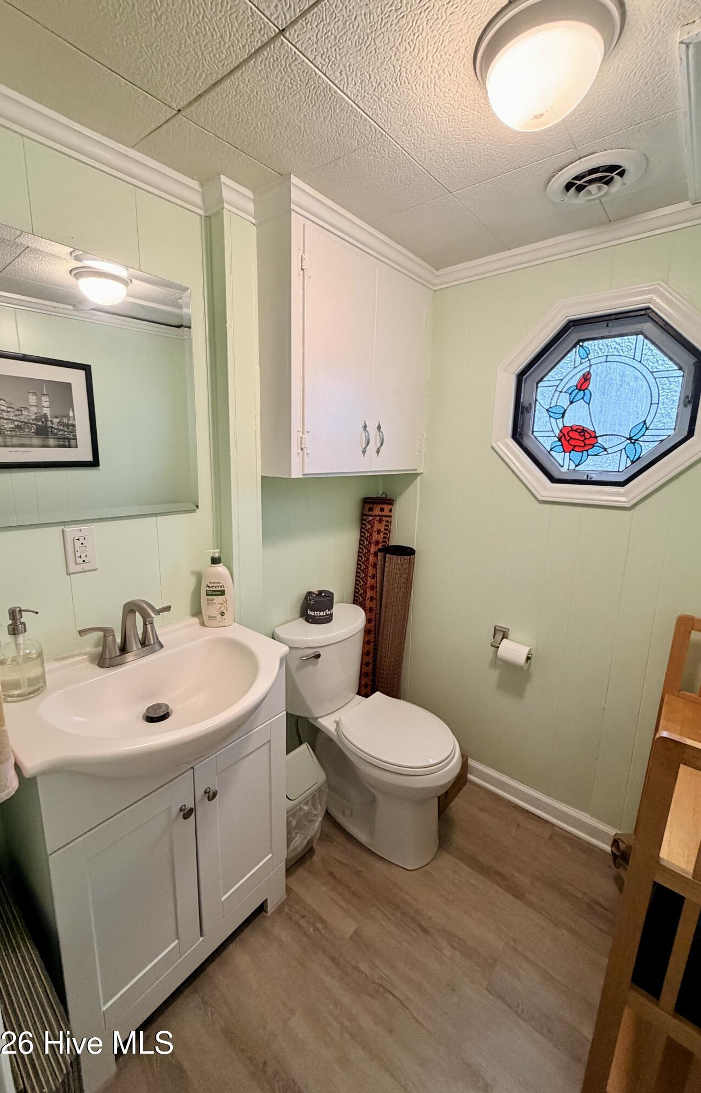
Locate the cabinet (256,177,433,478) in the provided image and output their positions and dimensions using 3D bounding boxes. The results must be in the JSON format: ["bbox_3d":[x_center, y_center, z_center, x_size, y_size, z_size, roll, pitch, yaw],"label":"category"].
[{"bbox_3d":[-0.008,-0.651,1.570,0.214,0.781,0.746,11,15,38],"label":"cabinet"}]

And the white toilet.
[{"bbox_3d":[0.086,0.694,1.652,0.670,0.763,0.417,11,15,38],"label":"white toilet"}]

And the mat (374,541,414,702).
[{"bbox_3d":[0.174,0.508,1.990,0.135,0.993,0.120,3,8,-1],"label":"mat"}]

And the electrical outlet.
[{"bbox_3d":[-0.664,0.009,1.093,0.009,0.117,0.069,11,15,38],"label":"electrical outlet"}]

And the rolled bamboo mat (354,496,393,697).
[{"bbox_3d":[0.071,0.396,1.991,0.115,1.214,0.120,10,8,38],"label":"rolled bamboo mat"}]

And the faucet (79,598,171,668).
[{"bbox_3d":[-0.529,0.210,1.100,0.157,0.160,0.222,11,15,38],"label":"faucet"}]

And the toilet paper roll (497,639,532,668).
[{"bbox_3d":[0.616,0.403,1.661,0.102,0.086,0.086,11,15,38],"label":"toilet paper roll"}]

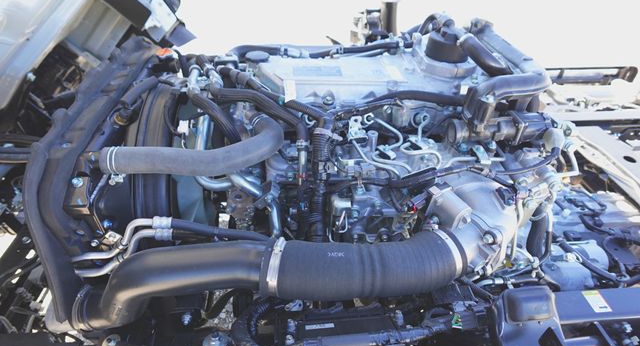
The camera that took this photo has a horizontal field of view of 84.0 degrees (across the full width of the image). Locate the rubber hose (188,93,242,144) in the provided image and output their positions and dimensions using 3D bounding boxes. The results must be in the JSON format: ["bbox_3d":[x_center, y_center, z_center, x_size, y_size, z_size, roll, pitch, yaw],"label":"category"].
[{"bbox_3d":[-0.200,-0.106,0.690,0.095,0.080,0.070,-2,38,-2],"label":"rubber hose"}]

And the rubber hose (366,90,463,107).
[{"bbox_3d":[0.178,-0.141,0.670,0.180,0.025,0.030,-2,38,-2],"label":"rubber hose"}]

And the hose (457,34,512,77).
[{"bbox_3d":[0.315,-0.229,0.690,0.100,0.065,0.065,-2,38,-2],"label":"hose"}]

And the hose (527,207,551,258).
[{"bbox_3d":[0.402,0.112,0.660,0.036,0.120,0.036,-2,38,-2],"label":"hose"}]

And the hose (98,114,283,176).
[{"bbox_3d":[-0.220,-0.056,0.670,0.340,0.080,0.130,-2,38,-2],"label":"hose"}]

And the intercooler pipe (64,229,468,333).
[{"bbox_3d":[-0.070,0.159,0.540,0.580,0.145,0.115,-2,38,-2],"label":"intercooler pipe"}]

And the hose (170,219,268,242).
[{"bbox_3d":[-0.166,0.095,0.600,0.160,0.025,0.030,-2,38,-2],"label":"hose"}]

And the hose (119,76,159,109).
[{"bbox_3d":[-0.349,-0.158,0.690,0.050,0.040,0.100,-2,38,-2],"label":"hose"}]

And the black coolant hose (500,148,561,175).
[{"bbox_3d":[0.345,-0.020,0.590,0.095,0.032,0.045,-2,38,-2],"label":"black coolant hose"}]

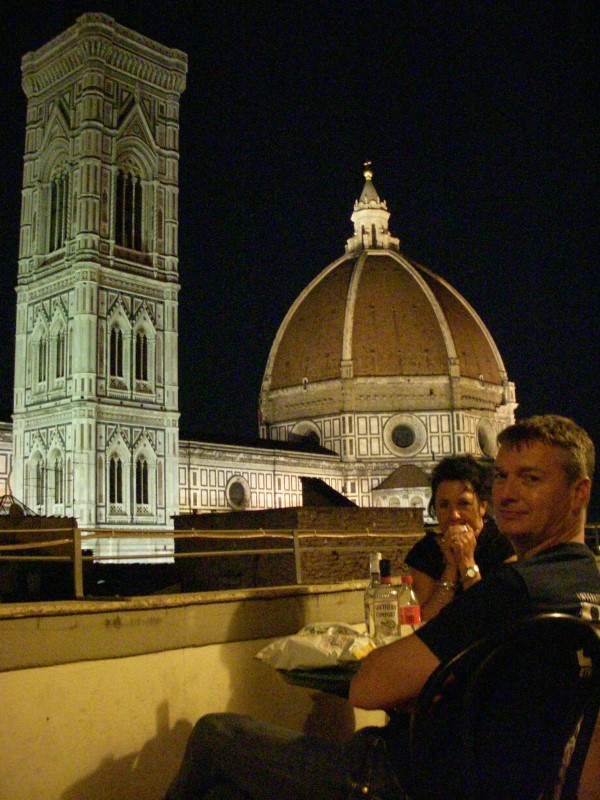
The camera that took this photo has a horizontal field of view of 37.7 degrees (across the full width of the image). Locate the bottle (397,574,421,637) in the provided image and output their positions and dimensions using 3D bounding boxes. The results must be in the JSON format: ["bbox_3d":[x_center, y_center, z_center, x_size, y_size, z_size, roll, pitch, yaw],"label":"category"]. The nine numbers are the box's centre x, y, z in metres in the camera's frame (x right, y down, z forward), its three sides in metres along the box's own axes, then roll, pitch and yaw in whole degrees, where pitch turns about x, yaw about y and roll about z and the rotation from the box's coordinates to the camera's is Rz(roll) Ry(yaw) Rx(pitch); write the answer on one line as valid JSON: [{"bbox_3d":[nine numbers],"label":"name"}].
[{"bbox_3d":[0.312,0.617,2.492,0.068,0.231,0.068,-2,-9,7],"label":"bottle"}]

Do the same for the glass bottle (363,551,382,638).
[{"bbox_3d":[0.223,0.592,2.537,0.070,0.298,0.070,-2,-9,5],"label":"glass bottle"}]

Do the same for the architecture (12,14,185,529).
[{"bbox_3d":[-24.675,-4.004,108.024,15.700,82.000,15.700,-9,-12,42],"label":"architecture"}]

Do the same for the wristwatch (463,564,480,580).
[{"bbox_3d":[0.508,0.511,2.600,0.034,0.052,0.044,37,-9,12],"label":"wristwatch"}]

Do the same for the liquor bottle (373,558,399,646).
[{"bbox_3d":[0.246,0.587,2.448,0.083,0.279,0.066,-2,-9,5],"label":"liquor bottle"}]

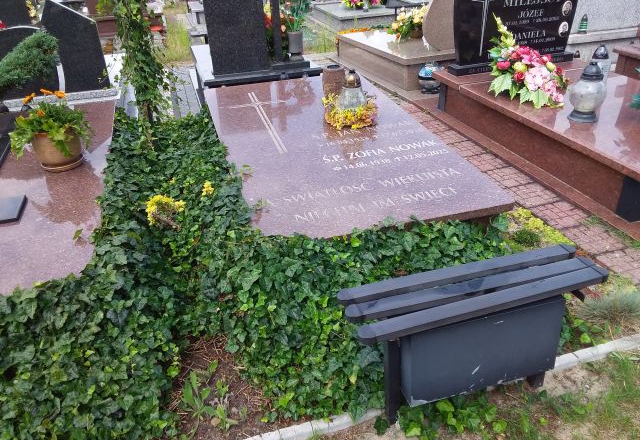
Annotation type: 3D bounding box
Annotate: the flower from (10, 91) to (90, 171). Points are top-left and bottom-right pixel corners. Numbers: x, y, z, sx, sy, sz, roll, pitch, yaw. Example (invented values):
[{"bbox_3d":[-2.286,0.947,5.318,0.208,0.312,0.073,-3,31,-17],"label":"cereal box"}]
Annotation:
[{"bbox_3d":[-1.409,-0.476,2.764,0.380,0.370,0.350,-11,30,-13],"label":"flower"}]

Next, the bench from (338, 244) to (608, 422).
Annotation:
[{"bbox_3d":[0.525,0.392,1.801,0.880,0.400,0.250,-11,30,-13],"label":"bench"}]

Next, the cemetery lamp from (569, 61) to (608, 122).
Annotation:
[{"bbox_3d":[1.732,-0.833,3.340,0.215,0.360,0.215,-11,30,-13],"label":"cemetery lamp"}]

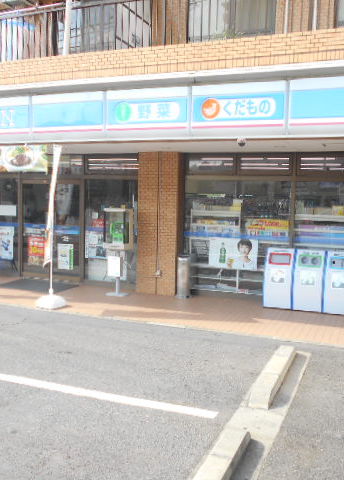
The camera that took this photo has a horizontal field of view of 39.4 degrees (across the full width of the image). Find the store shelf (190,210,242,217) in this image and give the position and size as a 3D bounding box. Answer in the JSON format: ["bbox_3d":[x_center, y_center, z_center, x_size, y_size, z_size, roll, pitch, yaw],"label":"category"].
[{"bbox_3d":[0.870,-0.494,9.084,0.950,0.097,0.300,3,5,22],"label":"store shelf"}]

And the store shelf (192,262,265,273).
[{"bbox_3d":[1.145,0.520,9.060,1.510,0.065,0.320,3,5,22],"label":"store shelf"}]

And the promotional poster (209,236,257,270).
[{"bbox_3d":[1.119,0.238,8.713,0.910,0.525,0.020,3,5,22],"label":"promotional poster"}]

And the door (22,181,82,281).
[{"bbox_3d":[-2.526,-0.186,10.097,1.540,2.090,0.080,3,5,22],"label":"door"}]

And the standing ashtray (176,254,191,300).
[{"bbox_3d":[0.219,0.656,8.740,0.250,0.774,0.250,1,5,0],"label":"standing ashtray"}]

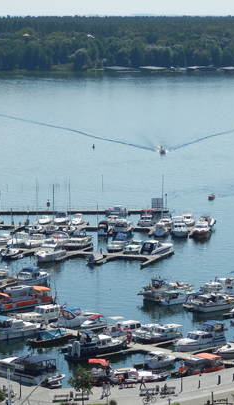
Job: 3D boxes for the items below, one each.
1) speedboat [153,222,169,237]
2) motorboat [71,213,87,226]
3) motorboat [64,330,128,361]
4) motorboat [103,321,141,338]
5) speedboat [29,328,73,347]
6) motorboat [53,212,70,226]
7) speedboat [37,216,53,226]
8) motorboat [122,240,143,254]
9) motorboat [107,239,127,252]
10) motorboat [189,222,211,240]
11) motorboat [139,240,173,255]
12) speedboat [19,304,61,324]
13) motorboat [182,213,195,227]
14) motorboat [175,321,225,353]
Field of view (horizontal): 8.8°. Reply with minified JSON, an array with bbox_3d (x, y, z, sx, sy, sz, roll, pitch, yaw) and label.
[{"bbox_3d":[10.192,6.009,346.445,2.800,2.600,7.500,1,7,8],"label":"speedboat"},{"bbox_3d":[-9.700,4.109,375.034,2.500,2.400,6.700,3,8,24],"label":"motorboat"},{"bbox_3d":[-2.828,20.716,225.060,10.800,3.500,3.400,-7,10,-43],"label":"motorboat"},{"bbox_3d":[0.490,22.830,271.900,2.990,2.430,8.170,7,10,44],"label":"motorboat"},{"bbox_3d":[-9.853,20.951,237.432,7.950,1.870,2.620,-6,9,-41],"label":"speedboat"},{"bbox_3d":[-13.349,3.789,363.809,2.700,2.700,7.000,1,7,10],"label":"motorboat"},{"bbox_3d":[-18.100,4.370,374.966,2.300,1.900,6.000,3,8,22],"label":"speedboat"},{"bbox_3d":[4.510,10.710,367.560,2.660,2.460,7.540,4,8,26],"label":"motorboat"},{"bbox_3d":[0.213,8.894,322.942,2.900,2.700,8.000,2,7,17],"label":"motorboat"},{"bbox_3d":[19.305,6.179,352.016,3.460,2.930,9.600,2,7,16],"label":"motorboat"},{"bbox_3d":[9.200,9.667,328.766,3.100,2.900,9.600,5,9,34],"label":"motorboat"},{"bbox_3d":[-13.273,18.760,253.127,8.040,2.350,2.730,-6,9,-41],"label":"speedboat"},{"bbox_3d":[17.300,4.259,373.440,2.600,2.500,6.800,2,8,18],"label":"motorboat"},{"bbox_3d":[12.442,20.706,232.709,9.440,3.520,3.210,-6,9,-41],"label":"motorboat"}]

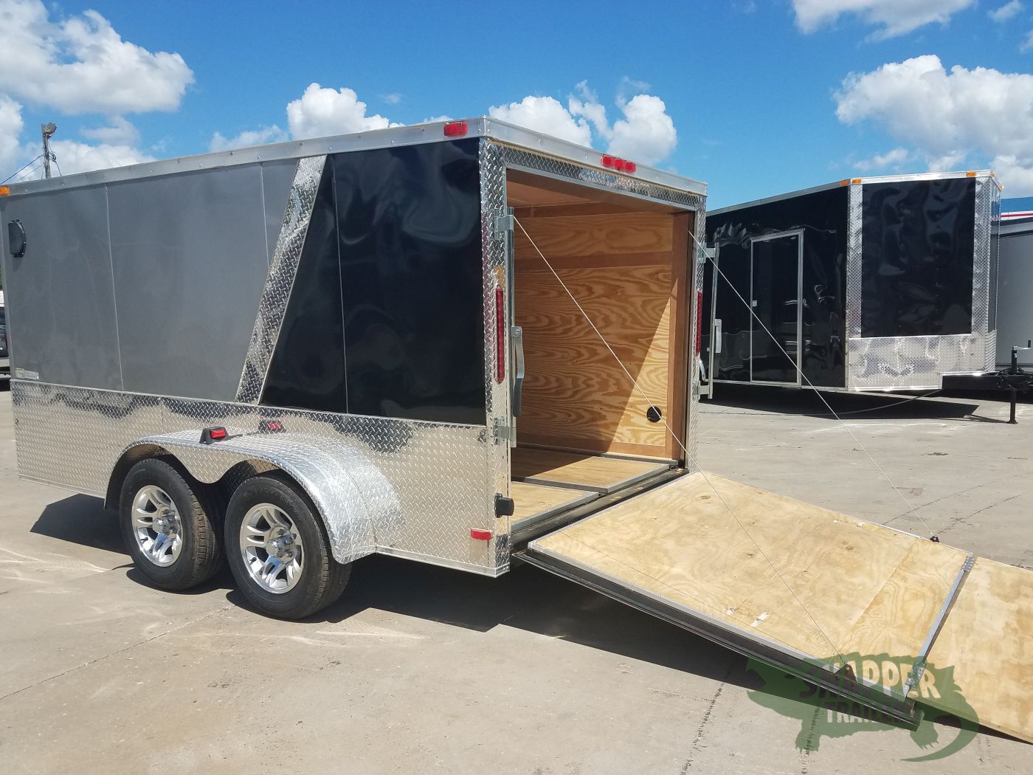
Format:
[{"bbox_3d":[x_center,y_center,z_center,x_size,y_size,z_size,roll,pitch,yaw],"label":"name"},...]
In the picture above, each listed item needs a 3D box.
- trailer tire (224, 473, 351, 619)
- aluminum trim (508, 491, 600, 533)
[{"bbox_3d":[-1.074,0.726,3.625,0.675,0.675,0.208,3,8,31],"label":"trailer tire"},{"bbox_3d":[0.180,0.595,3.731,0.032,0.036,0.770,4,8,36],"label":"aluminum trim"}]

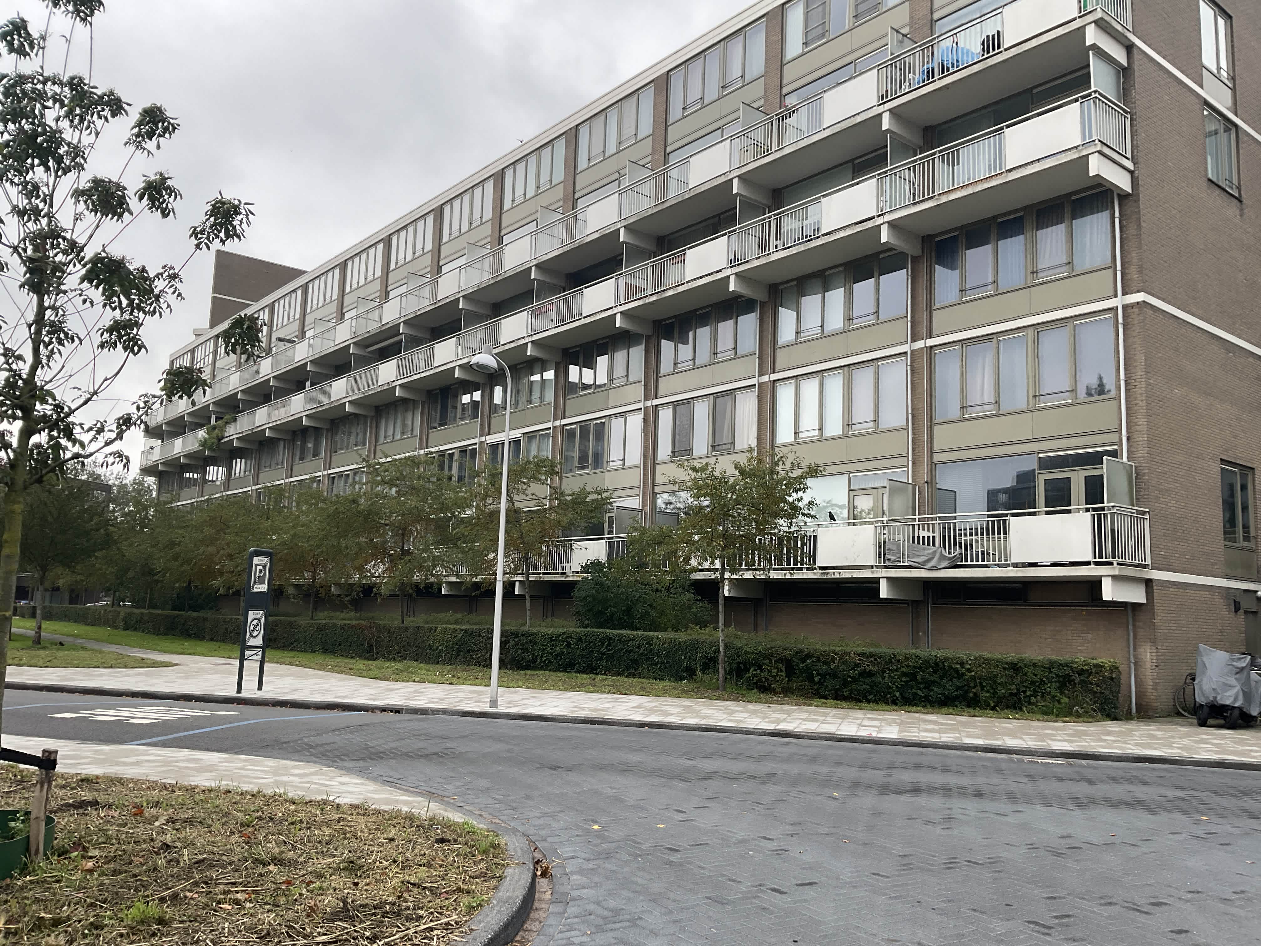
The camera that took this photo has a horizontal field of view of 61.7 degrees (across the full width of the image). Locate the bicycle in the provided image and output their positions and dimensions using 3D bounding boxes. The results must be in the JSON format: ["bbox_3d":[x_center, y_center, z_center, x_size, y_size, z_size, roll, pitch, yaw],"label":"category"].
[{"bbox_3d":[11.096,4.045,19.690,1.780,1.060,0.550,-1,-9,20],"label":"bicycle"}]

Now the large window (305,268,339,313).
[{"bbox_3d":[-16.704,-9.852,57.345,0.150,1.760,4.300,8,-10,-38],"label":"large window"}]

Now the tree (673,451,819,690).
[{"bbox_3d":[2.561,2.167,23.470,3.150,5.250,3.150,1,-8,6],"label":"tree"}]

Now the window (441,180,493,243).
[{"bbox_3d":[-7.034,-11.169,45.252,0.150,1.760,4.300,8,-10,-38],"label":"window"}]

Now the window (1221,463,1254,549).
[{"bbox_3d":[13.244,0.714,23.070,1.620,1.760,0.150,9,-10,-38],"label":"window"}]

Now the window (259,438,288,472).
[{"bbox_3d":[-20.255,-1.086,60.208,0.150,1.760,4.300,8,-10,-38],"label":"window"}]

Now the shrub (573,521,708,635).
[{"bbox_3d":[0.305,3.521,29.221,3.700,4.000,3.200,2,-8,1],"label":"shrub"}]

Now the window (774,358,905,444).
[{"bbox_3d":[5.322,-1.770,27.053,0.150,1.700,4.260,9,-10,-38],"label":"window"}]

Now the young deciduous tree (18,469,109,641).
[{"bbox_3d":[-18.384,2.640,33.900,3.100,5.500,3.100,9,-10,-38],"label":"young deciduous tree"}]

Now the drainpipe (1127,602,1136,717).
[{"bbox_3d":[9.665,3.570,20.319,0.090,2.179,0.090,8,-10,-38],"label":"drainpipe"}]

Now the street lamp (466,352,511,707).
[{"bbox_3d":[-2.370,0.918,17.480,0.470,5.880,1.050,-3,-9,29],"label":"street lamp"}]

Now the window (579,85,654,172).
[{"bbox_3d":[-0.587,-12.046,37.190,0.150,1.760,4.300,8,-10,-38],"label":"window"}]

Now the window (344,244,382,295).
[{"bbox_3d":[-13.202,-10.078,52.324,0.150,1.710,4.260,9,-10,-38],"label":"window"}]

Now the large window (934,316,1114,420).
[{"bbox_3d":[8.487,-2.204,23.103,0.150,1.700,4.260,9,-10,-38],"label":"large window"}]

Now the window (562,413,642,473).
[{"bbox_3d":[-0.969,-0.945,34.686,0.150,1.700,4.170,8,-10,-38],"label":"window"}]

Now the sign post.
[{"bbox_3d":[-6.341,2.485,17.891,0.090,2.410,0.520,-1,-9,24],"label":"sign post"}]

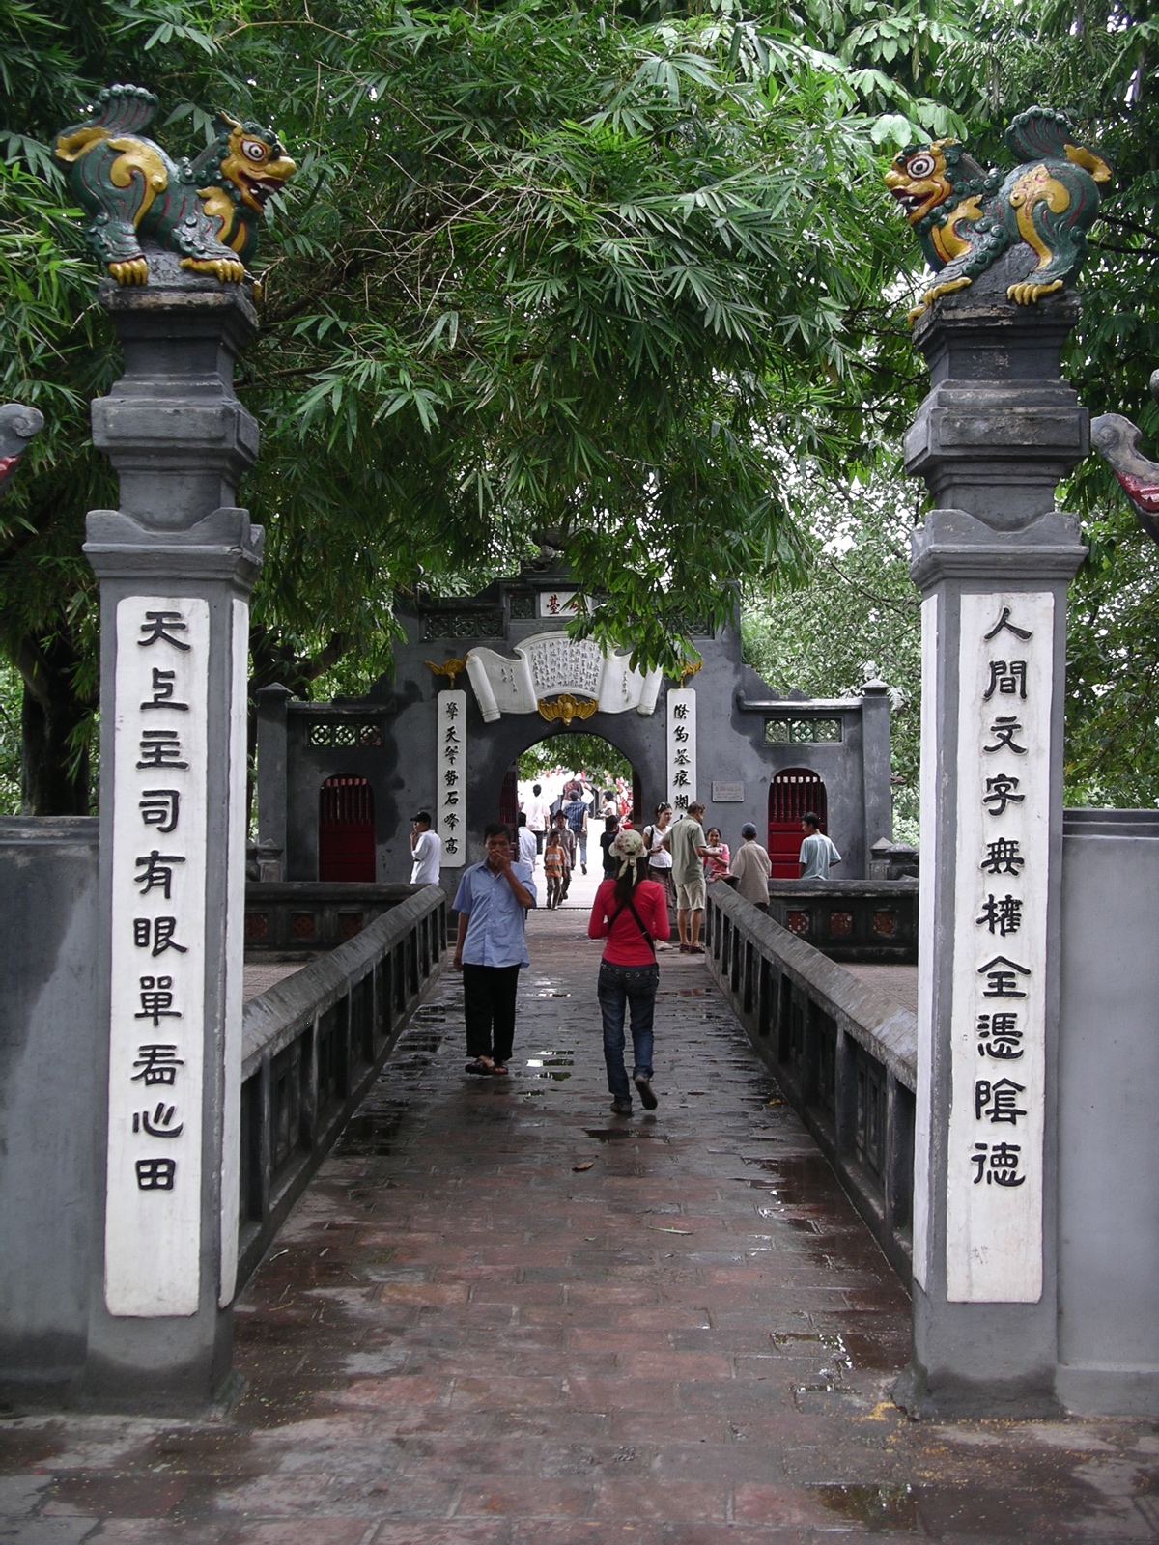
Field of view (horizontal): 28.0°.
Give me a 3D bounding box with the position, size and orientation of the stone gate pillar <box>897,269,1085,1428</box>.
[{"bbox_3d":[1.383,0.270,7.830,0.530,3.700,0.530,1,0,0],"label":"stone gate pillar"}]

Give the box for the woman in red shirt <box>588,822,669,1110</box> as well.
[{"bbox_3d":[0.292,1.151,13.550,0.490,1.660,0.420,0,0,0],"label":"woman in red shirt"}]

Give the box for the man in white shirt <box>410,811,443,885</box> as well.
[{"bbox_3d":[-1.680,1.210,25.500,0.340,1.570,0.440,0,0,32],"label":"man in white shirt"}]

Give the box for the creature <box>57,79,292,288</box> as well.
[{"bbox_3d":[-1.366,-1.965,7.820,0.810,0.730,0.400,0,0,3],"label":"creature"}]

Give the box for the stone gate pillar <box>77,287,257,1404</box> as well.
[{"bbox_3d":[-1.373,0.245,7.830,0.530,3.720,0.530,1,0,0],"label":"stone gate pillar"}]

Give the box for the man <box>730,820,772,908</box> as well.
[{"bbox_3d":[1.735,1.255,23.500,0.460,1.530,0.330,0,0,-18],"label":"man"}]

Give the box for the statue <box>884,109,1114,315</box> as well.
[{"bbox_3d":[1.411,-1.895,7.820,0.770,0.710,0.400,0,0,-3],"label":"statue"}]

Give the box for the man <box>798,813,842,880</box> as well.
[{"bbox_3d":[2.600,1.230,25.200,0.490,1.580,0.310,1,0,-30],"label":"man"}]

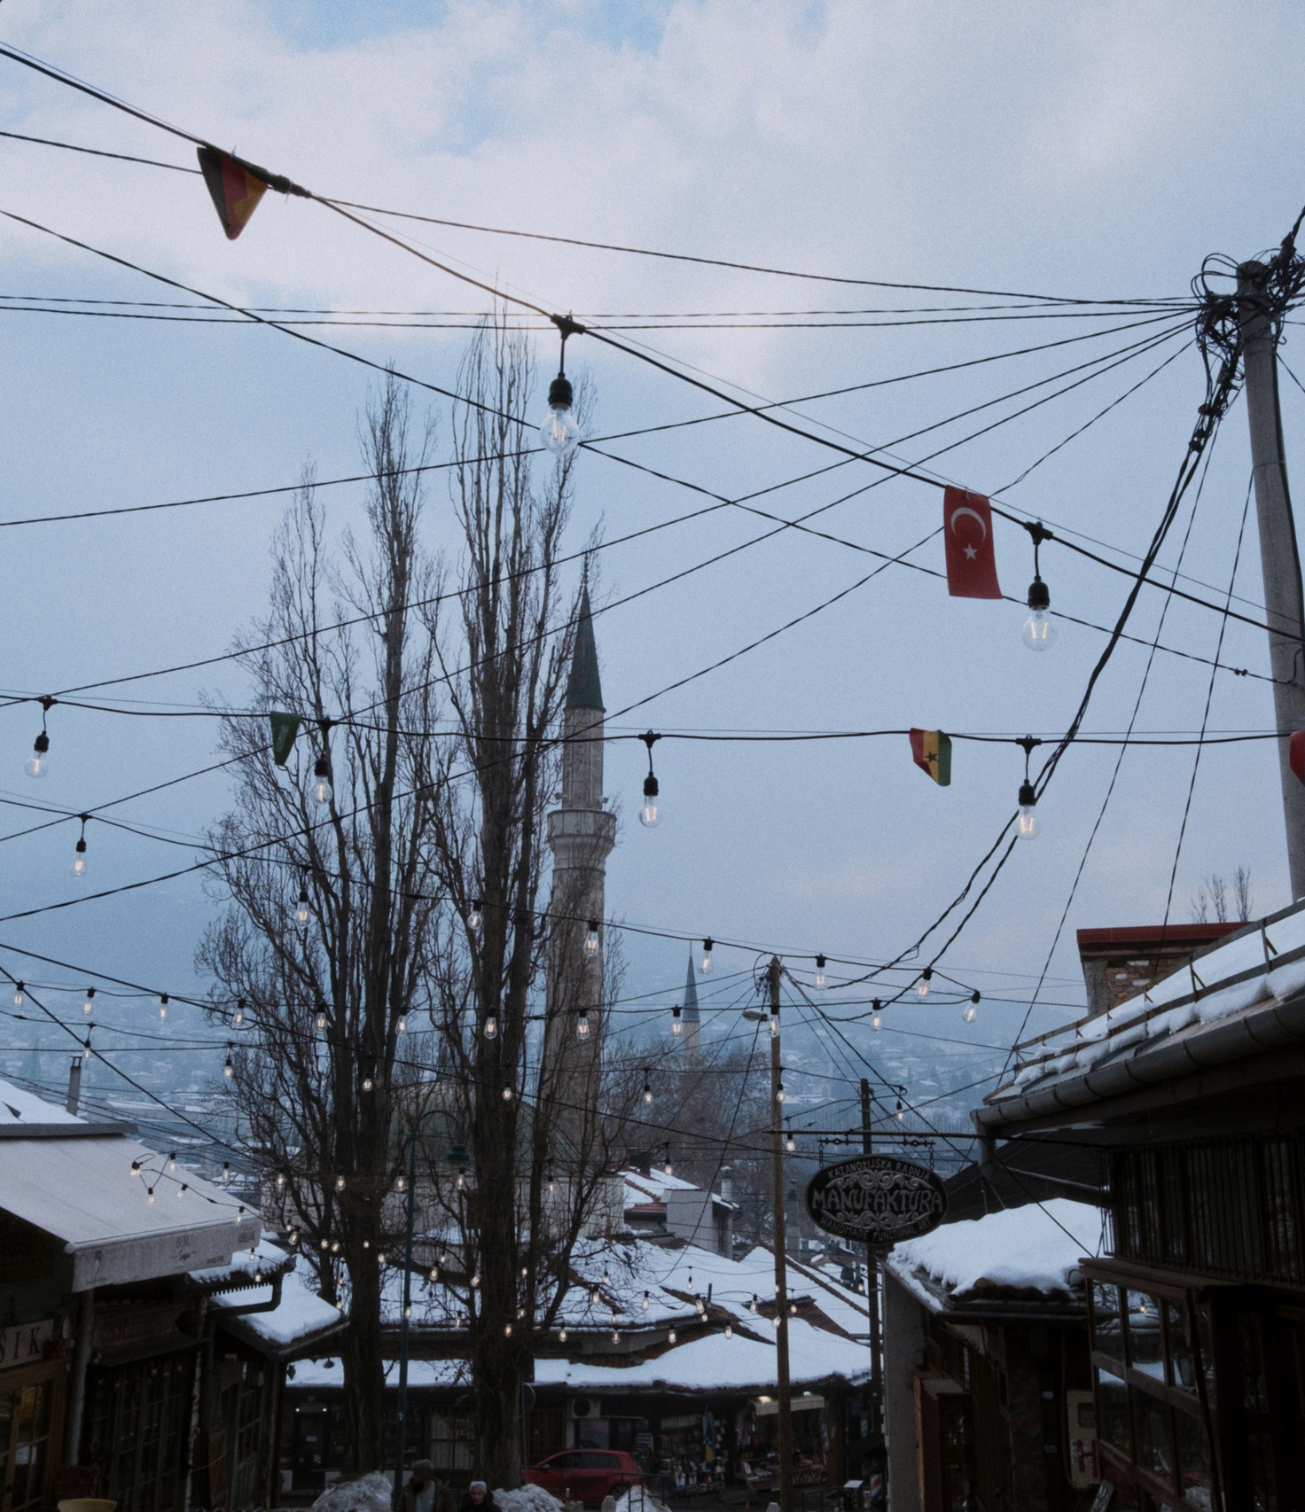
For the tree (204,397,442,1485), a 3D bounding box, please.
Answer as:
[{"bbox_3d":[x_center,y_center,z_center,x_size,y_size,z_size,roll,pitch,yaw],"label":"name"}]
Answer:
[{"bbox_3d":[-6.327,2.518,29.265,4.900,22.200,4.600,1,-14,0],"label":"tree"}]

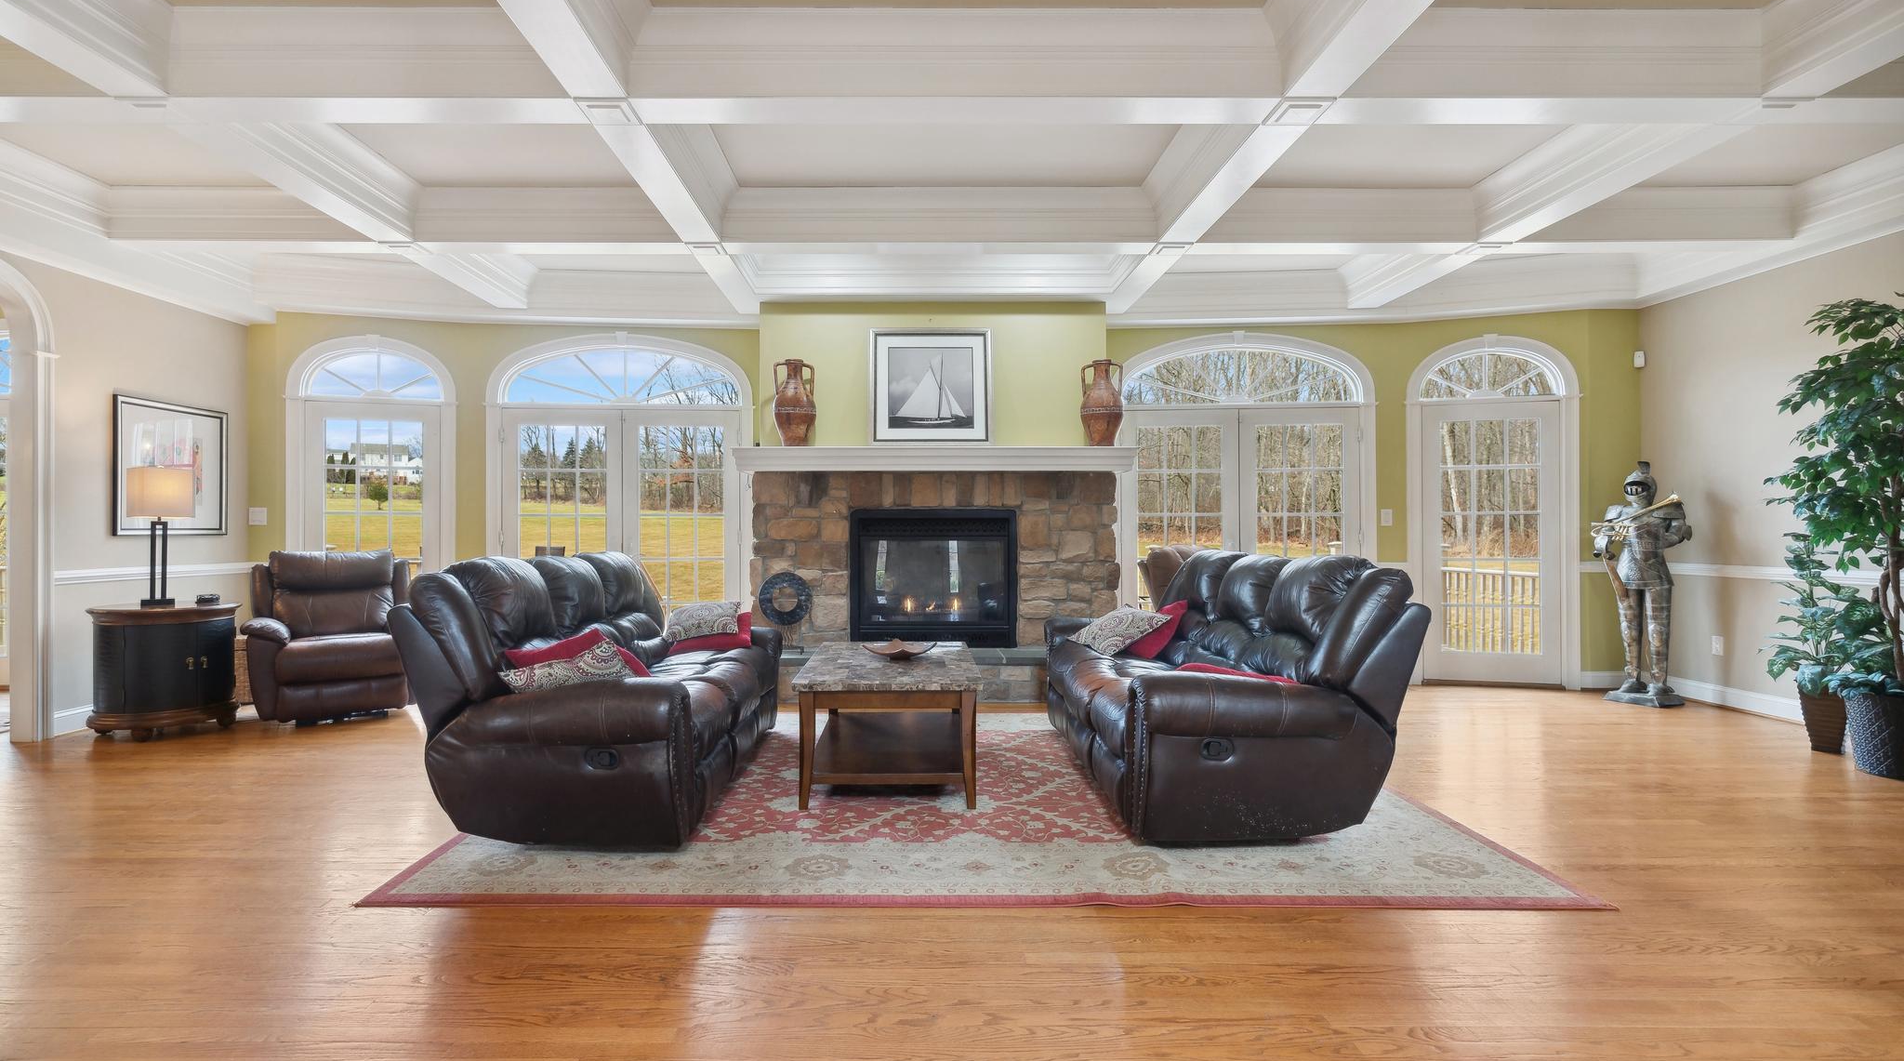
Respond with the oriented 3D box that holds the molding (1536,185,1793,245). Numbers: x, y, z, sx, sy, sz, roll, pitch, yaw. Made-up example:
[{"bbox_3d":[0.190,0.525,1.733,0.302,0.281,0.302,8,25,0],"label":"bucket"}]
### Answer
[{"bbox_3d":[3.960,-1.770,4.720,1.520,0.280,0.130,0,0,0],"label":"molding"}]

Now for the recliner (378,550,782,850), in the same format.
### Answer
[{"bbox_3d":[-1.435,0.605,3.860,1.050,1.000,1.920,0,0,-1],"label":"recliner"}]

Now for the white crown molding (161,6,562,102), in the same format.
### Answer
[{"bbox_3d":[-2.198,-1.773,3.135,1.540,0.274,0.122,0,0,0],"label":"white crown molding"}]

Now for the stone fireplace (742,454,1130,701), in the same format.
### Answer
[{"bbox_3d":[-0.120,0.280,5.990,2.780,1.730,0.660,0,0,0],"label":"stone fireplace"}]

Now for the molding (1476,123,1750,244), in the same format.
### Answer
[{"bbox_3d":[3.030,-1.747,4.060,0.330,0.255,1.380,0,0,-3],"label":"molding"}]

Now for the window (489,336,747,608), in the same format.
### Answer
[{"bbox_3d":[-2.510,-0.178,6.370,1.920,2.580,0.130,0,0,-7],"label":"window"}]

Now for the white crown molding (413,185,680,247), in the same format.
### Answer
[{"bbox_3d":[-2.283,-1.765,4.750,1.530,0.280,0.130,0,0,0],"label":"white crown molding"}]

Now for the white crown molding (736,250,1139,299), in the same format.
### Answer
[{"bbox_3d":[-0.110,-1.760,5.830,2.650,0.250,0.220,0,0,1],"label":"white crown molding"}]

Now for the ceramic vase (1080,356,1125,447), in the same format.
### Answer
[{"bbox_3d":[1.083,-0.925,6.110,0.315,0.640,0.300,0,0,0],"label":"ceramic vase"}]

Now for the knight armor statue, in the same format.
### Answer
[{"bbox_3d":[4.550,0.335,5.570,0.360,1.590,0.540,0,0,-42],"label":"knight armor statue"}]

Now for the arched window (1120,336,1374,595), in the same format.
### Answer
[{"bbox_3d":[2.190,-0.170,6.440,1.960,2.620,0.120,0,0,4],"label":"arched window"}]

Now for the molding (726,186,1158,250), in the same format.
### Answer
[{"bbox_3d":[-0.067,-1.773,4.751,2.472,0.274,0.122,0,0,0],"label":"molding"}]

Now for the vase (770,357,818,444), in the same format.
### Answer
[{"bbox_3d":[-1.128,-0.925,6.110,0.315,0.640,0.300,0,0,0],"label":"vase"}]

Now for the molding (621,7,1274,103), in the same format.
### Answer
[{"bbox_3d":[0.008,-1.773,3.135,2.462,0.274,0.122,0,0,0],"label":"molding"}]

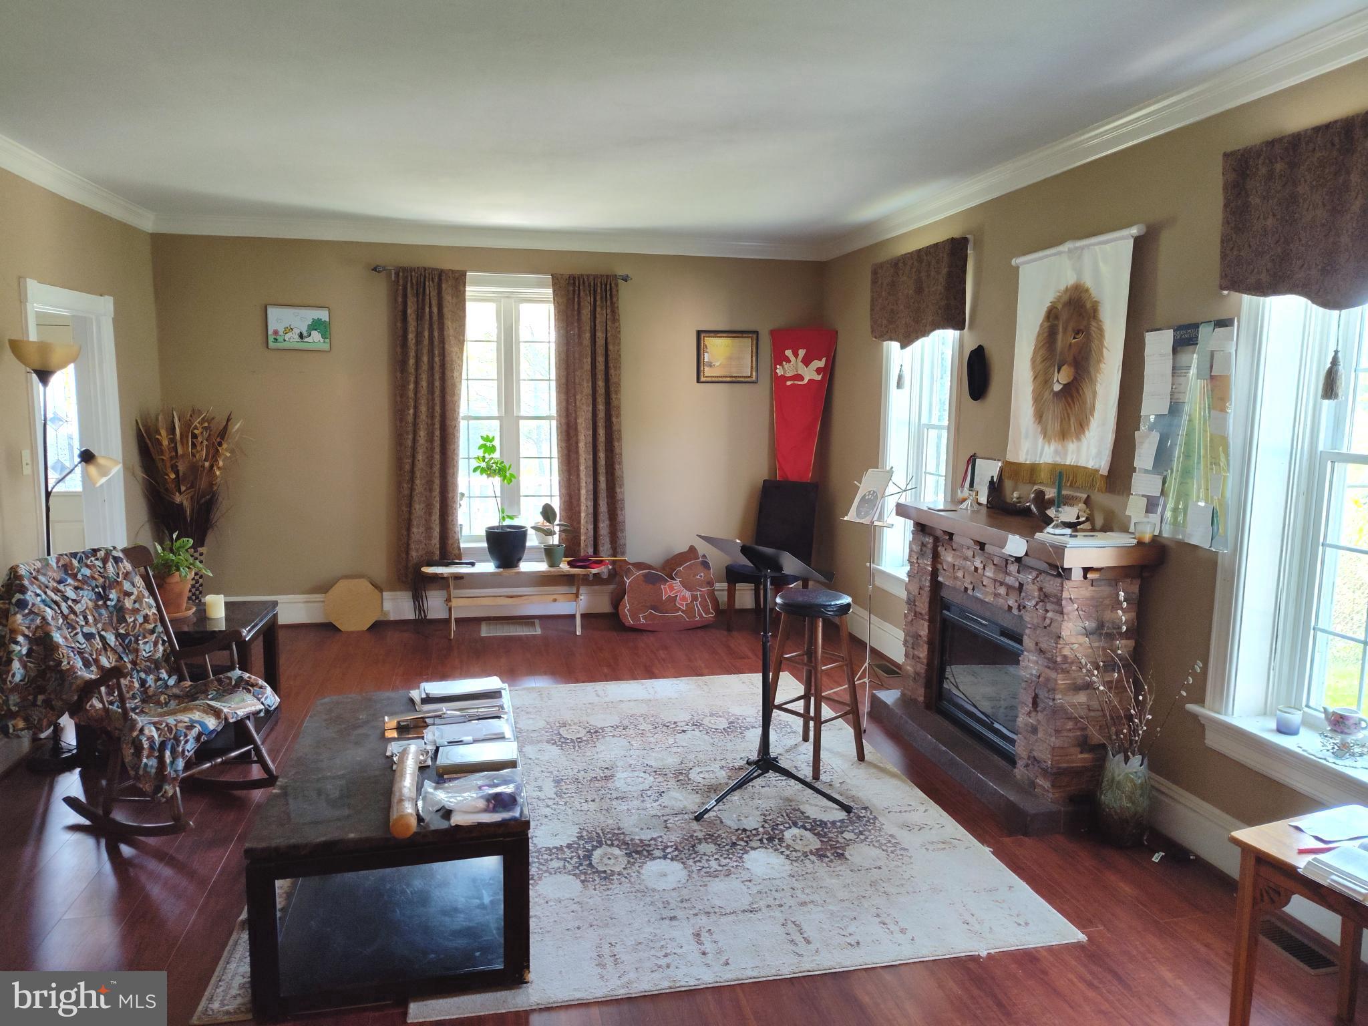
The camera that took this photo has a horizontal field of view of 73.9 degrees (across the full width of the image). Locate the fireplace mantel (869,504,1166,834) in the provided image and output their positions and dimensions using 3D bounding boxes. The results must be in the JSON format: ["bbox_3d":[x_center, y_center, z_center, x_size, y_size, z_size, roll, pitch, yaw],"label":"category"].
[{"bbox_3d":[1.364,0.576,3.986,0.550,1.095,1.310,-1,8,-13],"label":"fireplace mantel"}]

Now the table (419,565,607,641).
[{"bbox_3d":[-1.140,0.583,6.180,1.230,0.440,0.360,-1,8,-13],"label":"table"}]

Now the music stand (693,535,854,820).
[{"bbox_3d":[0.323,0.638,3.630,0.640,1.035,0.620,8,10,43],"label":"music stand"}]

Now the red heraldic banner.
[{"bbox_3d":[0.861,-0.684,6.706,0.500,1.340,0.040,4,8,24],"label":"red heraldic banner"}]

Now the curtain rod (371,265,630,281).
[{"bbox_3d":[-1.230,-1.633,6.215,1.740,0.055,0.080,-1,8,-12],"label":"curtain rod"}]

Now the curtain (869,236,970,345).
[{"bbox_3d":[1.335,-1.221,5.246,0.110,0.553,1.000,-1,8,-12],"label":"curtain"}]

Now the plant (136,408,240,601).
[{"bbox_3d":[-3.015,0.105,5.608,0.530,1.500,0.430,-1,8,-12],"label":"plant"}]

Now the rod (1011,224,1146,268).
[{"bbox_3d":[1.637,-1.120,3.840,0.045,0.045,0.870,-1,8,-13],"label":"rod"}]

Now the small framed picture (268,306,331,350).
[{"bbox_3d":[-2.538,-1.212,5.999,0.383,0.277,0.020,-1,8,-13],"label":"small framed picture"}]

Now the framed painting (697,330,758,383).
[{"bbox_3d":[0.323,-1.139,6.652,0.462,0.380,0.030,-1,8,-13],"label":"framed painting"}]

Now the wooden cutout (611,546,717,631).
[{"bbox_3d":[-0.135,0.530,6.349,0.710,0.530,0.330,-1,8,-13],"label":"wooden cutout"}]

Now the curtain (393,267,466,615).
[{"bbox_3d":[-1.746,-0.562,6.249,0.500,2.170,0.110,-1,8,-12],"label":"curtain"}]

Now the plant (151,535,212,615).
[{"bbox_3d":[-2.379,0.282,4.248,0.260,0.385,0.240,-1,8,-12],"label":"plant"}]

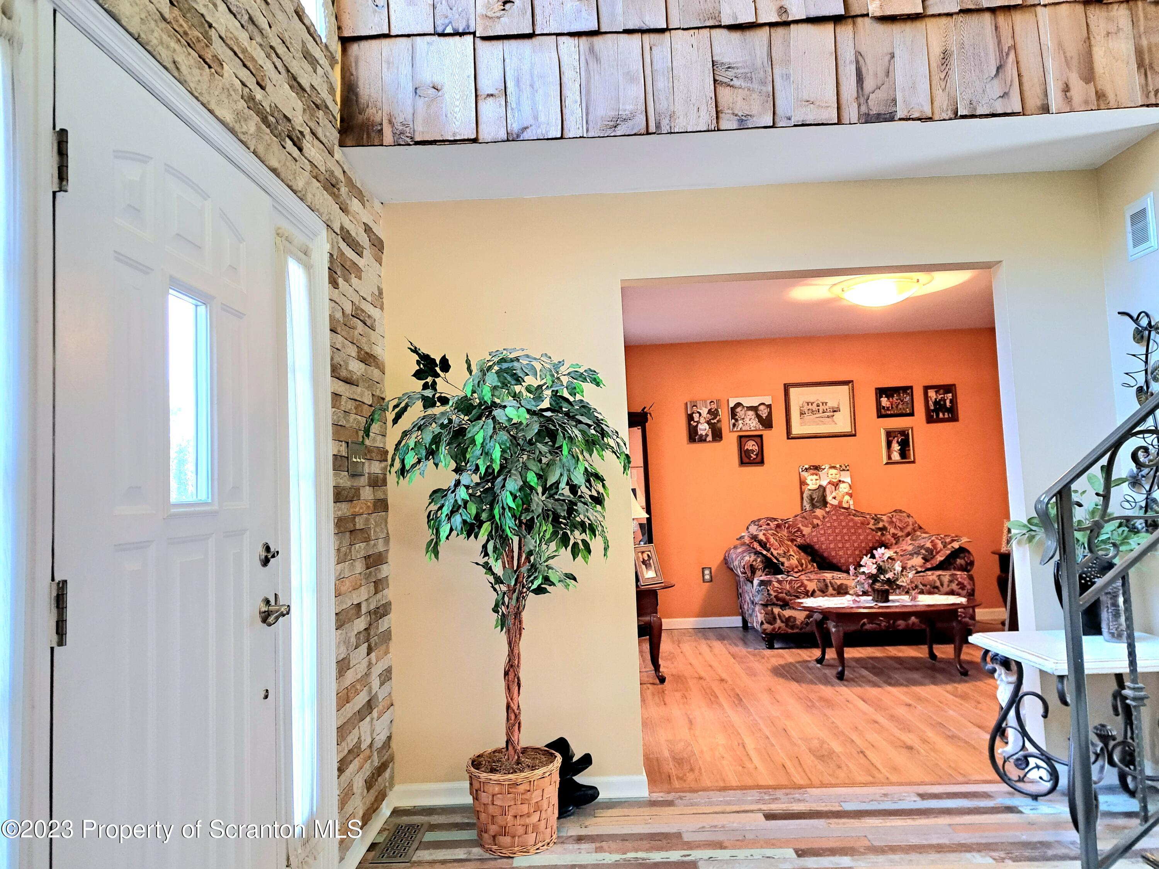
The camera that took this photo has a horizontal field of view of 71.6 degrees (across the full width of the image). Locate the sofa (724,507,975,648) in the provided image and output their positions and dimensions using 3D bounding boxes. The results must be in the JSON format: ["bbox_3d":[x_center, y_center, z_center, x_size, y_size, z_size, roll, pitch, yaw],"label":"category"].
[{"bbox_3d":[2.058,1.072,6.267,1.760,0.980,0.910,-2,-4,1],"label":"sofa"}]

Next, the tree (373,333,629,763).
[{"bbox_3d":[-0.276,0.404,2.846,0.940,1.490,0.760,-2,-4,1],"label":"tree"}]

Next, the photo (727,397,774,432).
[{"bbox_3d":[1.469,-0.177,6.877,0.356,0.280,0.030,-2,-4,1],"label":"photo"}]

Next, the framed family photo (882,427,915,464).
[{"bbox_3d":[2.687,0.096,6.778,0.263,0.309,0.025,-2,-4,2],"label":"framed family photo"}]

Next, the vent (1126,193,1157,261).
[{"bbox_3d":[2.097,-0.773,3.009,0.018,0.213,0.155,-2,-4,2],"label":"vent"}]

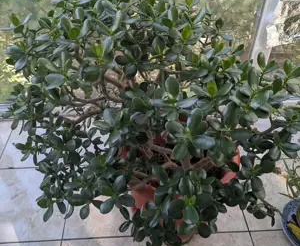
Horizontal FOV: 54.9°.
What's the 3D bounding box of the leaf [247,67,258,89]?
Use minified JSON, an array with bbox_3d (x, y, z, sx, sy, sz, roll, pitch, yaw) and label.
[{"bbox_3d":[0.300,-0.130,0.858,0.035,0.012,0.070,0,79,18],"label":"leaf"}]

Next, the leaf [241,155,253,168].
[{"bbox_3d":[0.344,0.142,1.024,0.059,0.012,0.035,46,69,5],"label":"leaf"}]

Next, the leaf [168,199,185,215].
[{"bbox_3d":[0.067,0.212,0.726,0.038,0.013,0.044,31,69,16],"label":"leaf"}]

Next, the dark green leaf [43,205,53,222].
[{"bbox_3d":[-0.378,0.336,1.075,0.039,0.012,0.064,9,66,39],"label":"dark green leaf"}]

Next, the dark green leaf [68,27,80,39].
[{"bbox_3d":[-0.232,-0.274,0.886,0.036,0.042,0.013,9,39,-12],"label":"dark green leaf"}]

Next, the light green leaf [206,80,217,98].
[{"bbox_3d":[0.163,-0.092,0.767,0.027,0.049,0.012,0,7,10],"label":"light green leaf"}]

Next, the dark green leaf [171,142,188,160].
[{"bbox_3d":[0.076,0.071,0.747,0.034,0.014,0.056,32,78,12],"label":"dark green leaf"}]

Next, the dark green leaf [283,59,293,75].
[{"bbox_3d":[0.397,-0.160,0.834,0.030,0.049,0.012,-5,-3,20],"label":"dark green leaf"}]

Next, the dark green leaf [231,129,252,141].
[{"bbox_3d":[0.261,0.036,0.824,0.063,0.014,0.036,-1,76,13],"label":"dark green leaf"}]

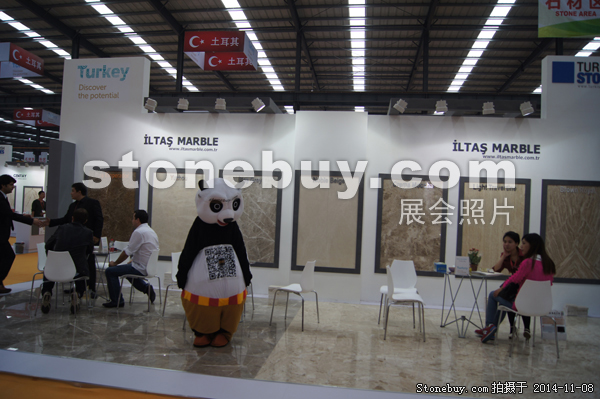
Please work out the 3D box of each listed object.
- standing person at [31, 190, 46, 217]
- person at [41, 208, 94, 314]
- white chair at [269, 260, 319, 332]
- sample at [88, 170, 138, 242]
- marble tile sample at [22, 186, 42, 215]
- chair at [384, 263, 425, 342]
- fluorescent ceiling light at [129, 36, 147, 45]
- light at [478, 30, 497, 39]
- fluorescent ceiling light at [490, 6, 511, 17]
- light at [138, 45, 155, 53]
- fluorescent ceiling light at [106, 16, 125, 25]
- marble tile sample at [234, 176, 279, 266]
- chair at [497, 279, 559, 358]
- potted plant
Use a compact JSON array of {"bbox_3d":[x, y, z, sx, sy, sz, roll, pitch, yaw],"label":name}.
[{"bbox_3d":[-7.558,0.571,13.026,0.320,1.660,0.500,2,-1,43],"label":"standing person"},{"bbox_3d":[-2.906,0.760,5.694,0.560,1.300,0.730,2,0,8],"label":"person"},{"bbox_3d":[-0.047,1.140,5.499,0.490,0.790,0.480,2,0,23],"label":"white chair"},{"bbox_3d":[-3.162,0.202,7.421,0.985,1.470,0.050,2,-1,7],"label":"sample"},{"bbox_3d":[-11.924,0.236,20.134,1.080,1.600,0.060,2,-1,6],"label":"marble tile sample"},{"bbox_3d":[1.201,1.177,5.189,0.490,0.790,0.500,3,-1,4],"label":"chair"},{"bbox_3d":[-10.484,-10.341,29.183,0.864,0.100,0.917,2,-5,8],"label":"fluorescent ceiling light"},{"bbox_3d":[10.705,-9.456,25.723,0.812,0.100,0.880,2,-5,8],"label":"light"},{"bbox_3d":[10.604,-9.912,23.743,0.880,0.080,1.300,2,-1,9],"label":"fluorescent ceiling light"},{"bbox_3d":[-11.226,-11.043,32.881,0.960,0.080,1.380,2,-5,8],"label":"light"},{"bbox_3d":[-11.786,-11.434,28.720,0.960,0.080,1.380,2,-5,8],"label":"fluorescent ceiling light"},{"bbox_3d":[-0.821,0.292,7.147,0.985,1.470,0.050,2,-1,7],"label":"marble tile sample"},{"bbox_3d":[2.459,1.253,4.882,0.520,0.810,0.530,3,-1,-1],"label":"chair"},{"bbox_3d":[2.188,0.751,5.600,0.160,0.275,0.160,3,-1,0],"label":"potted plant"}]

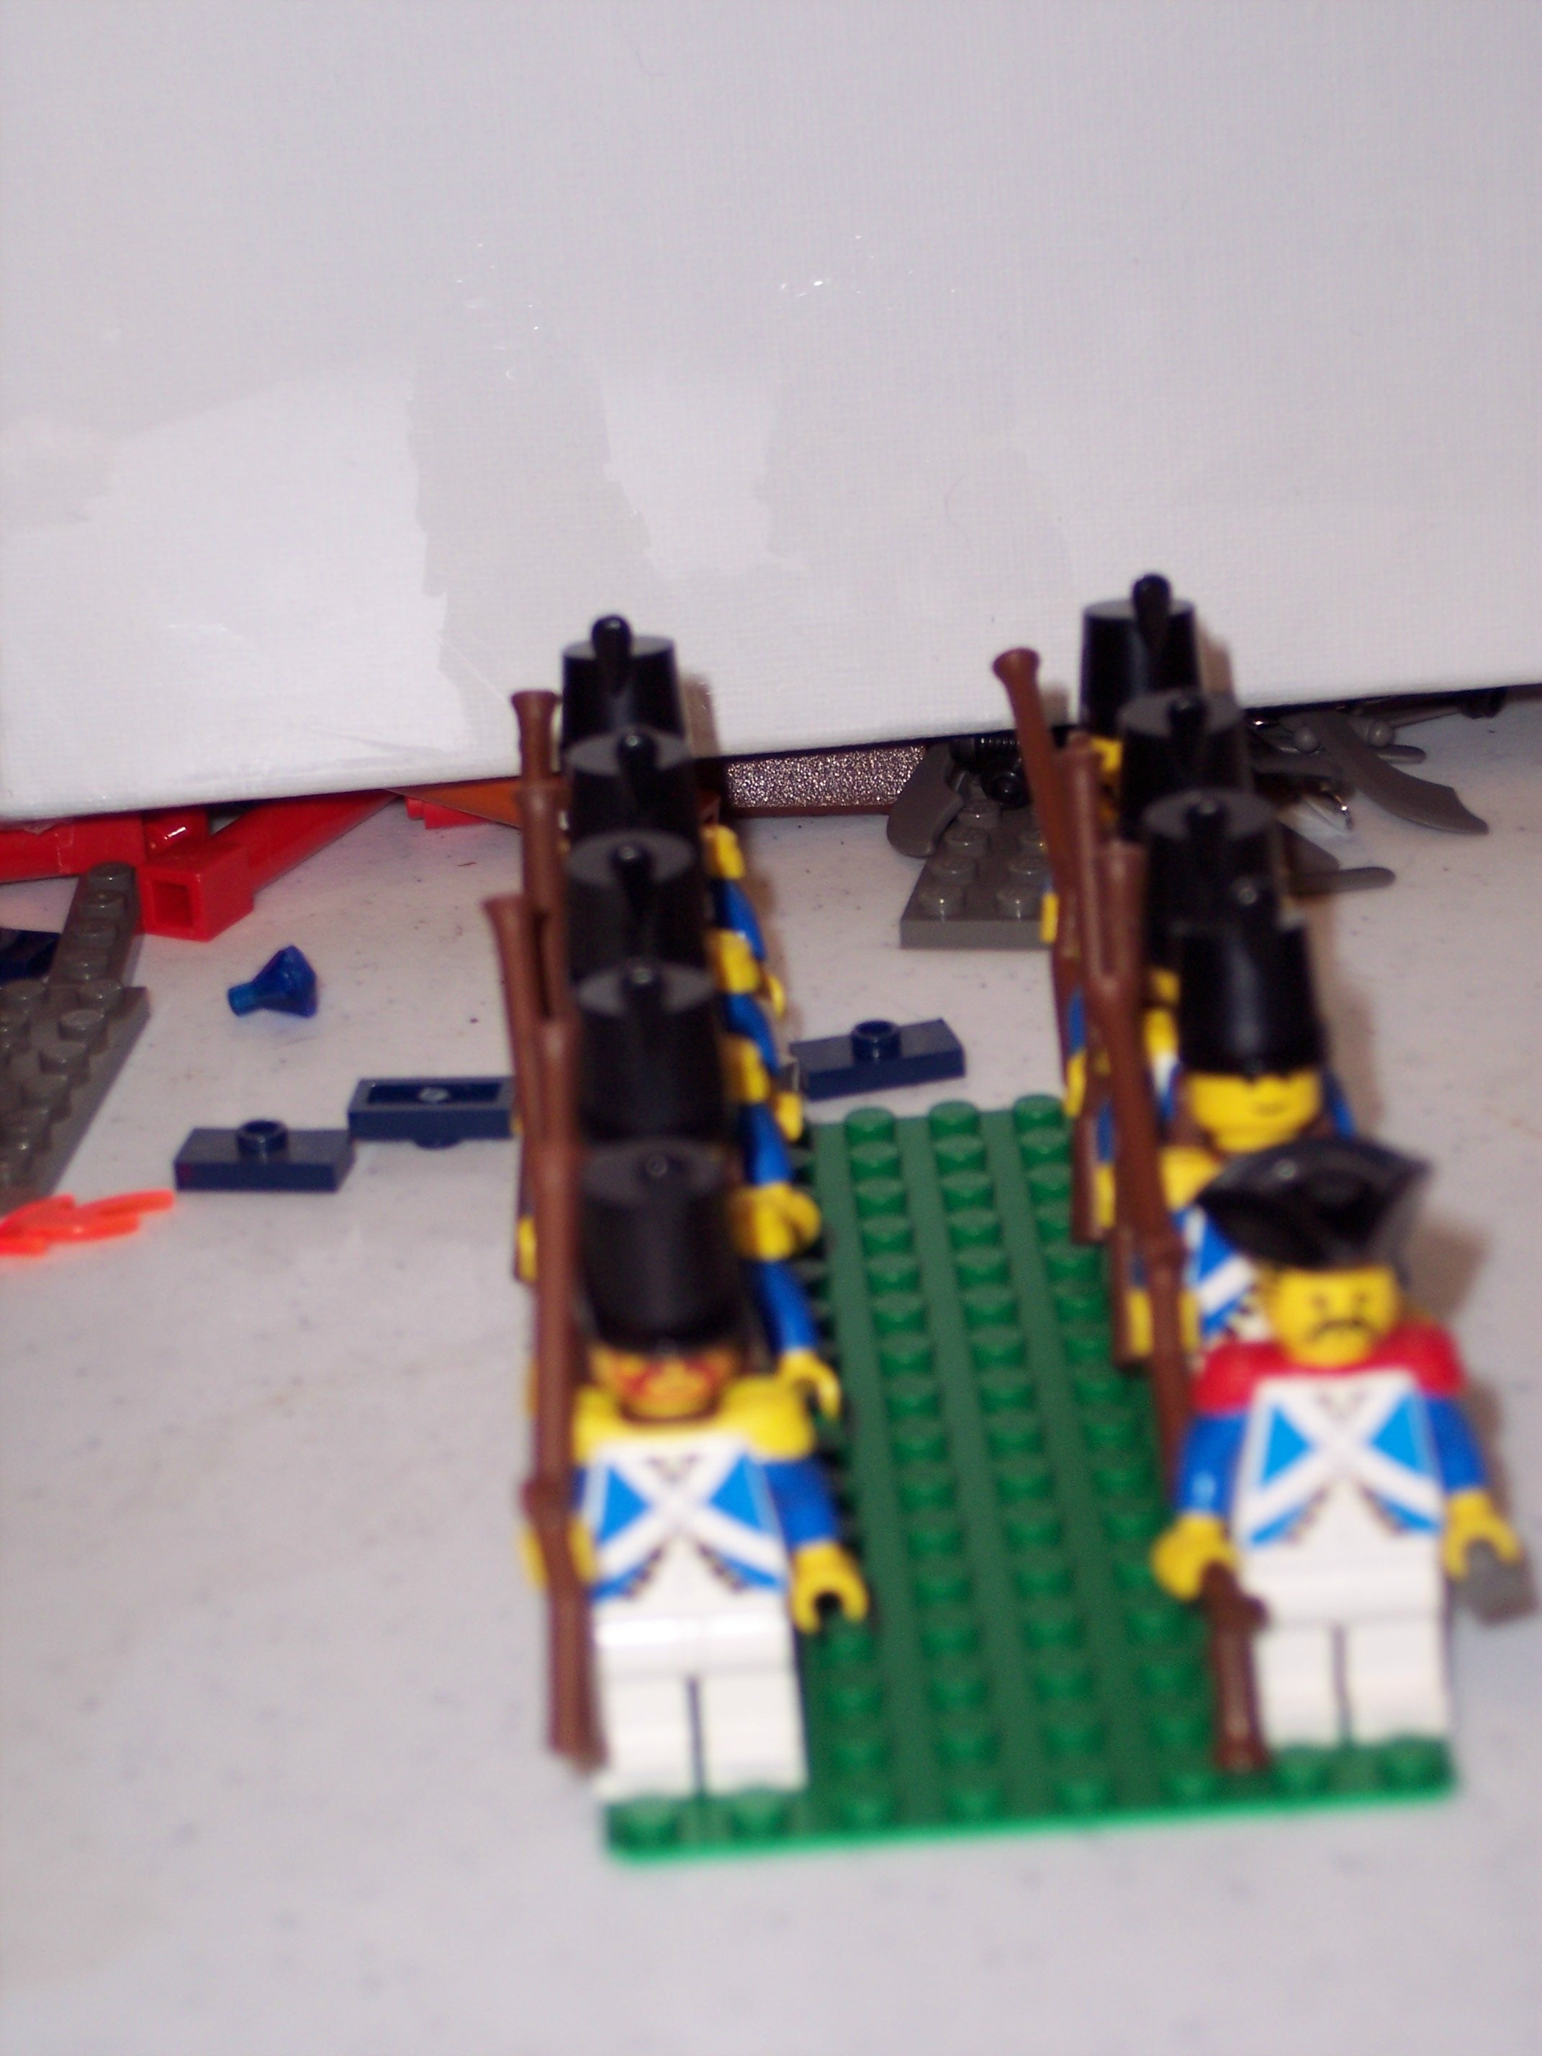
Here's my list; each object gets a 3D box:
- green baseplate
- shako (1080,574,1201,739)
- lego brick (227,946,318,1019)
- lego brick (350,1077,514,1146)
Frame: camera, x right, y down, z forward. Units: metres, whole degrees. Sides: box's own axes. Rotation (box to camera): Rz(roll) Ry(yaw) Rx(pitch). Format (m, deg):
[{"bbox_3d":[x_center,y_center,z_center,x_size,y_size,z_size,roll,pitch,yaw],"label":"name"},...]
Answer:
[{"bbox_3d":[0.016,0.033,0.456,0.064,0.003,0.128,-4,23,-1],"label":"green baseplate"},{"bbox_3d":[0.033,-0.034,0.487,0.011,0.016,0.013,-6,15,-4],"label":"shako"},{"bbox_3d":[-0.051,-0.004,0.555,0.010,0.008,0.008,-14,19,19],"label":"lego brick"},{"bbox_3d":[-0.032,0.009,0.524,0.016,0.005,0.008,-1,23,6],"label":"lego brick"}]

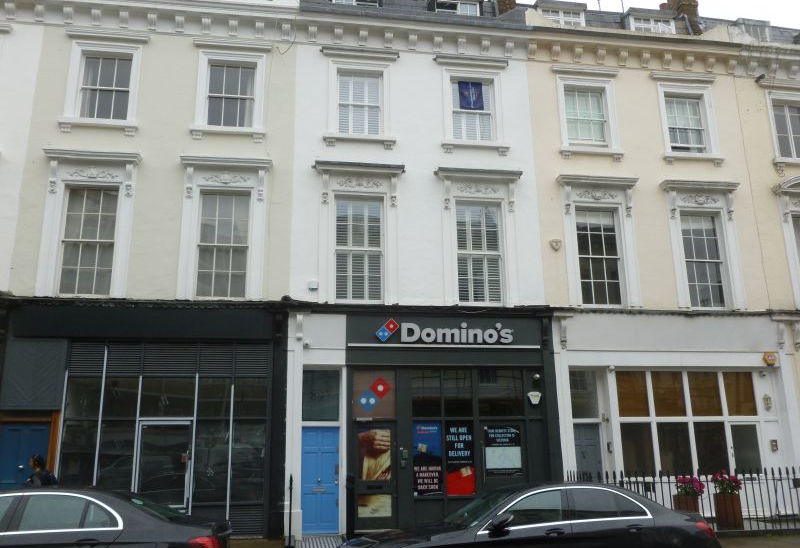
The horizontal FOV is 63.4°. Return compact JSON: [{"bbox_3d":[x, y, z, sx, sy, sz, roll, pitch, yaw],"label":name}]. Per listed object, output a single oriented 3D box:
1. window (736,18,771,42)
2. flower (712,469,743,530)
[{"bbox_3d":[9.805,-6.481,18.042,0.980,1.000,0.600,1,-14,-9],"label":"window"},{"bbox_3d":[6.192,4.270,12.216,0.410,1.060,0.390,1,-14,-9],"label":"flower"}]

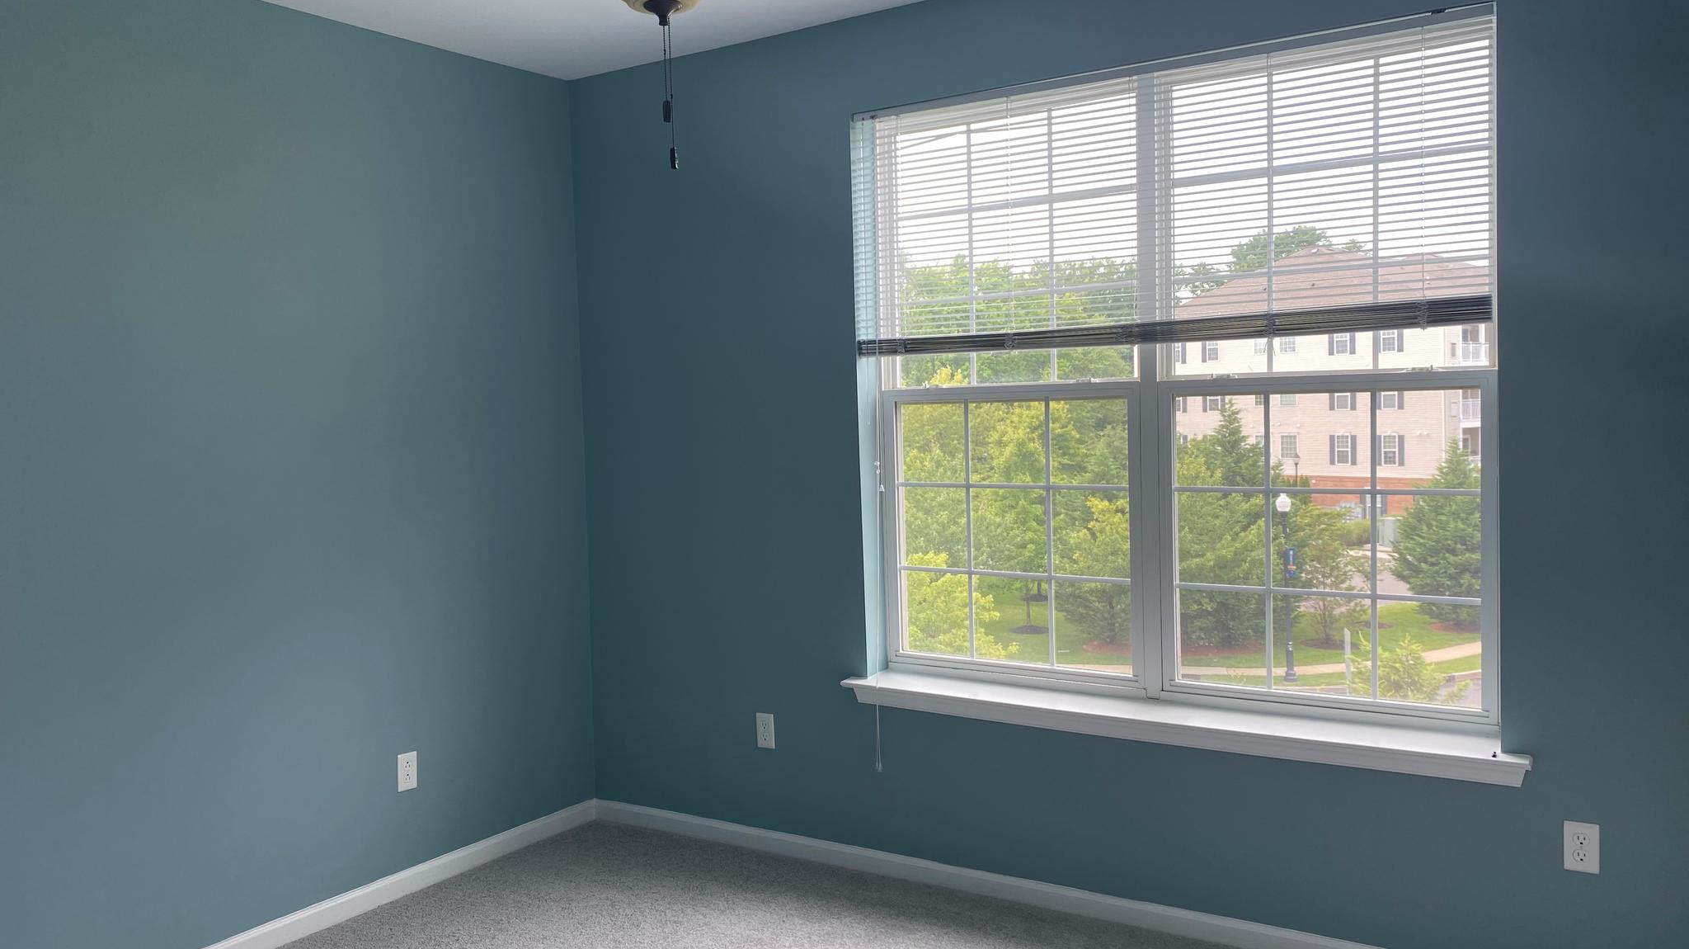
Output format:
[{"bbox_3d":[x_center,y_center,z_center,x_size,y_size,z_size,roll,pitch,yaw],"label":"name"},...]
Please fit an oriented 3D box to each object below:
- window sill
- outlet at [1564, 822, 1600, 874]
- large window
[{"bbox_3d":[0.849,0.695,3.587,1.934,0.076,0.175,1,4,33],"label":"window sill"},{"bbox_3d":[1.729,0.876,2.976,0.070,0.115,0.008,1,4,33],"label":"outlet"},{"bbox_3d":[0.843,-0.237,3.572,1.804,1.767,0.130,1,4,33],"label":"large window"}]

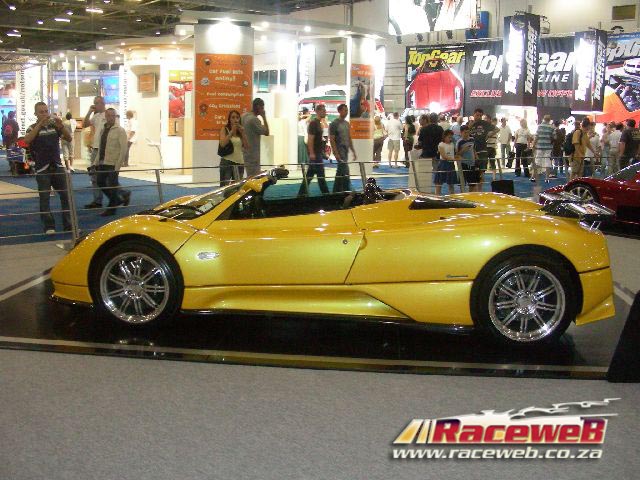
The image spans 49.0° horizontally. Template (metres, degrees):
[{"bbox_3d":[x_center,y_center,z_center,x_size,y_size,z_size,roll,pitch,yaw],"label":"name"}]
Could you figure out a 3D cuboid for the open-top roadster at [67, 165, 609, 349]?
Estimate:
[{"bbox_3d":[0.005,-0.015,5.780,4.380,1.140,2.040,2,10,5],"label":"open-top roadster"}]

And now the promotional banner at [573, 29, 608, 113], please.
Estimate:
[{"bbox_3d":[8.664,-5.385,22.588,0.850,2.544,0.800,10,13,43],"label":"promotional banner"}]

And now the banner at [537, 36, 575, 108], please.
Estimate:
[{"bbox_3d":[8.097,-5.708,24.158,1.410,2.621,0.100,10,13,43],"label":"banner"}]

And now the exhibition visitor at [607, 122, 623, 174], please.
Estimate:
[{"bbox_3d":[8.451,-2.590,20.162,0.460,1.630,0.360,-3,11,-24],"label":"exhibition visitor"}]

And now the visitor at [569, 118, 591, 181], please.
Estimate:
[{"bbox_3d":[6.890,-2.405,18.654,0.500,1.720,0.480,1,10,0],"label":"visitor"}]

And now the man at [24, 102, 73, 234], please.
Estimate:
[{"bbox_3d":[-3.702,-0.987,9.580,0.640,1.750,0.460,-2,10,-14],"label":"man"}]

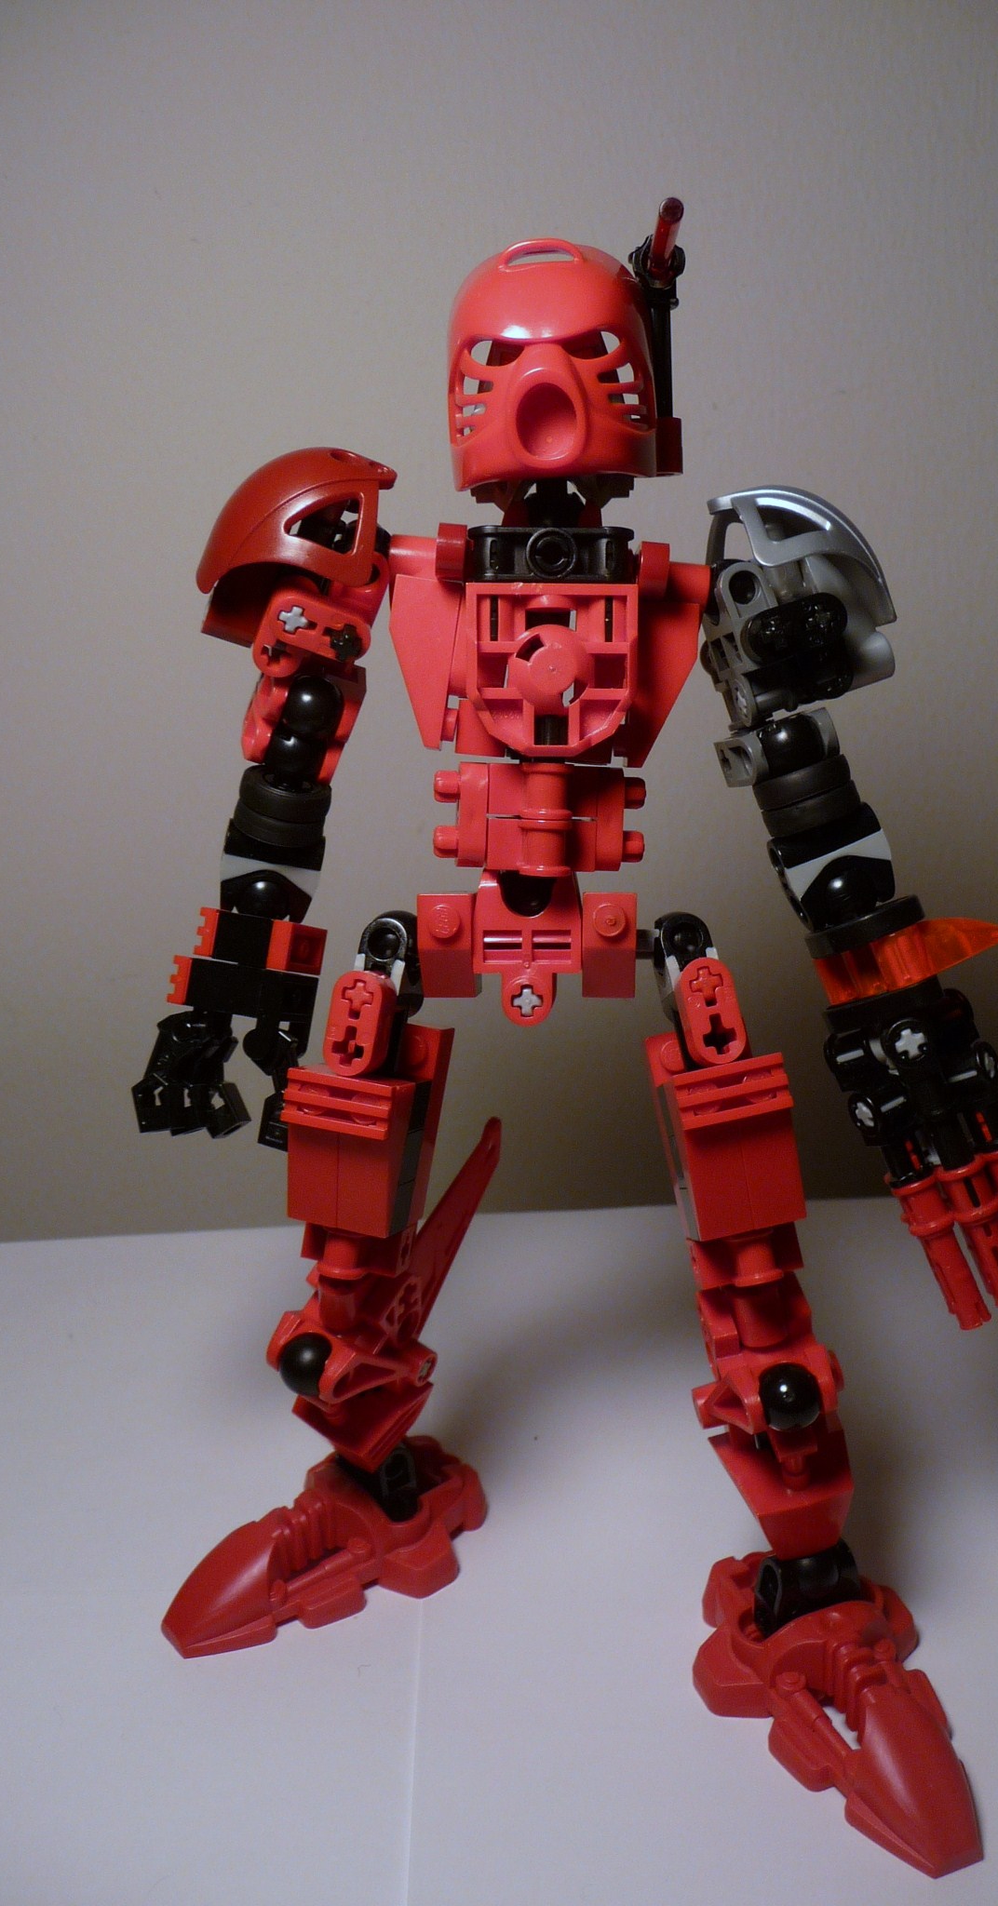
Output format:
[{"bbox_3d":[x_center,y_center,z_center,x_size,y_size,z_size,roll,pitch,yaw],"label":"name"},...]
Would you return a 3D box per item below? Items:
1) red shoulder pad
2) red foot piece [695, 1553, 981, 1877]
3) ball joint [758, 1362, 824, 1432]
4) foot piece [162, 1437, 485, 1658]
[{"bbox_3d":[-0.031,-0.066,0.233,0.027,0.022,0.022,-3,16,-16],"label":"red shoulder pad"},{"bbox_3d":[0.051,0.106,0.226,0.034,0.017,0.057,-8,17,-18],"label":"red foot piece"},{"bbox_3d":[0.045,0.068,0.236,0.010,0.010,0.010,-4,16,-5],"label":"ball joint"},{"bbox_3d":[-0.031,0.098,0.265,0.057,0.017,0.034,-15,20,-36],"label":"foot piece"}]

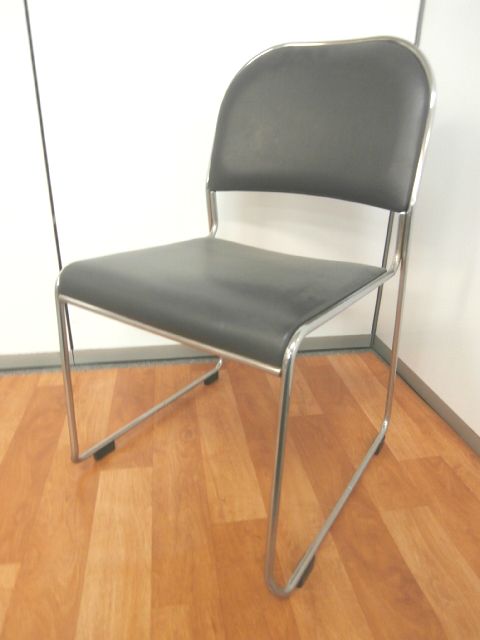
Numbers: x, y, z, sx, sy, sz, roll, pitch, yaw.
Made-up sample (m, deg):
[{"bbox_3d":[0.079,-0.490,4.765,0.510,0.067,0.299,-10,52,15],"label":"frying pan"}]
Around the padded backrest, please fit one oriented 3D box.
[{"bbox_3d":[0.151,-0.398,0.893,0.470,0.315,0.075,16,11,32],"label":"padded backrest"}]

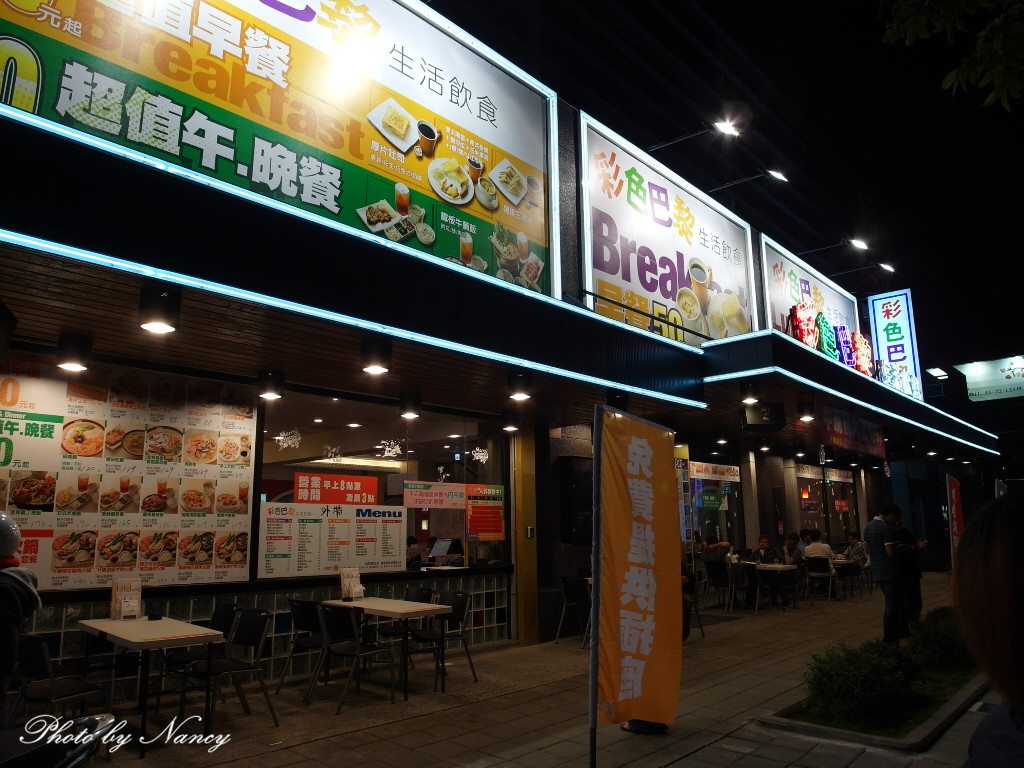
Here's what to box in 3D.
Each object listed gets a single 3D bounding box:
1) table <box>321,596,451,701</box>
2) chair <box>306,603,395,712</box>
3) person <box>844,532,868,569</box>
[{"bbox_3d":[-1.203,2.494,6.762,1.330,0.745,0.610,-11,-16,42],"label":"table"},{"bbox_3d":[-1.361,2.255,5.961,0.540,0.800,0.560,-11,-16,42],"label":"chair"},{"bbox_3d":[7.141,3.755,14.703,0.700,1.260,0.520,3,-12,-17],"label":"person"}]

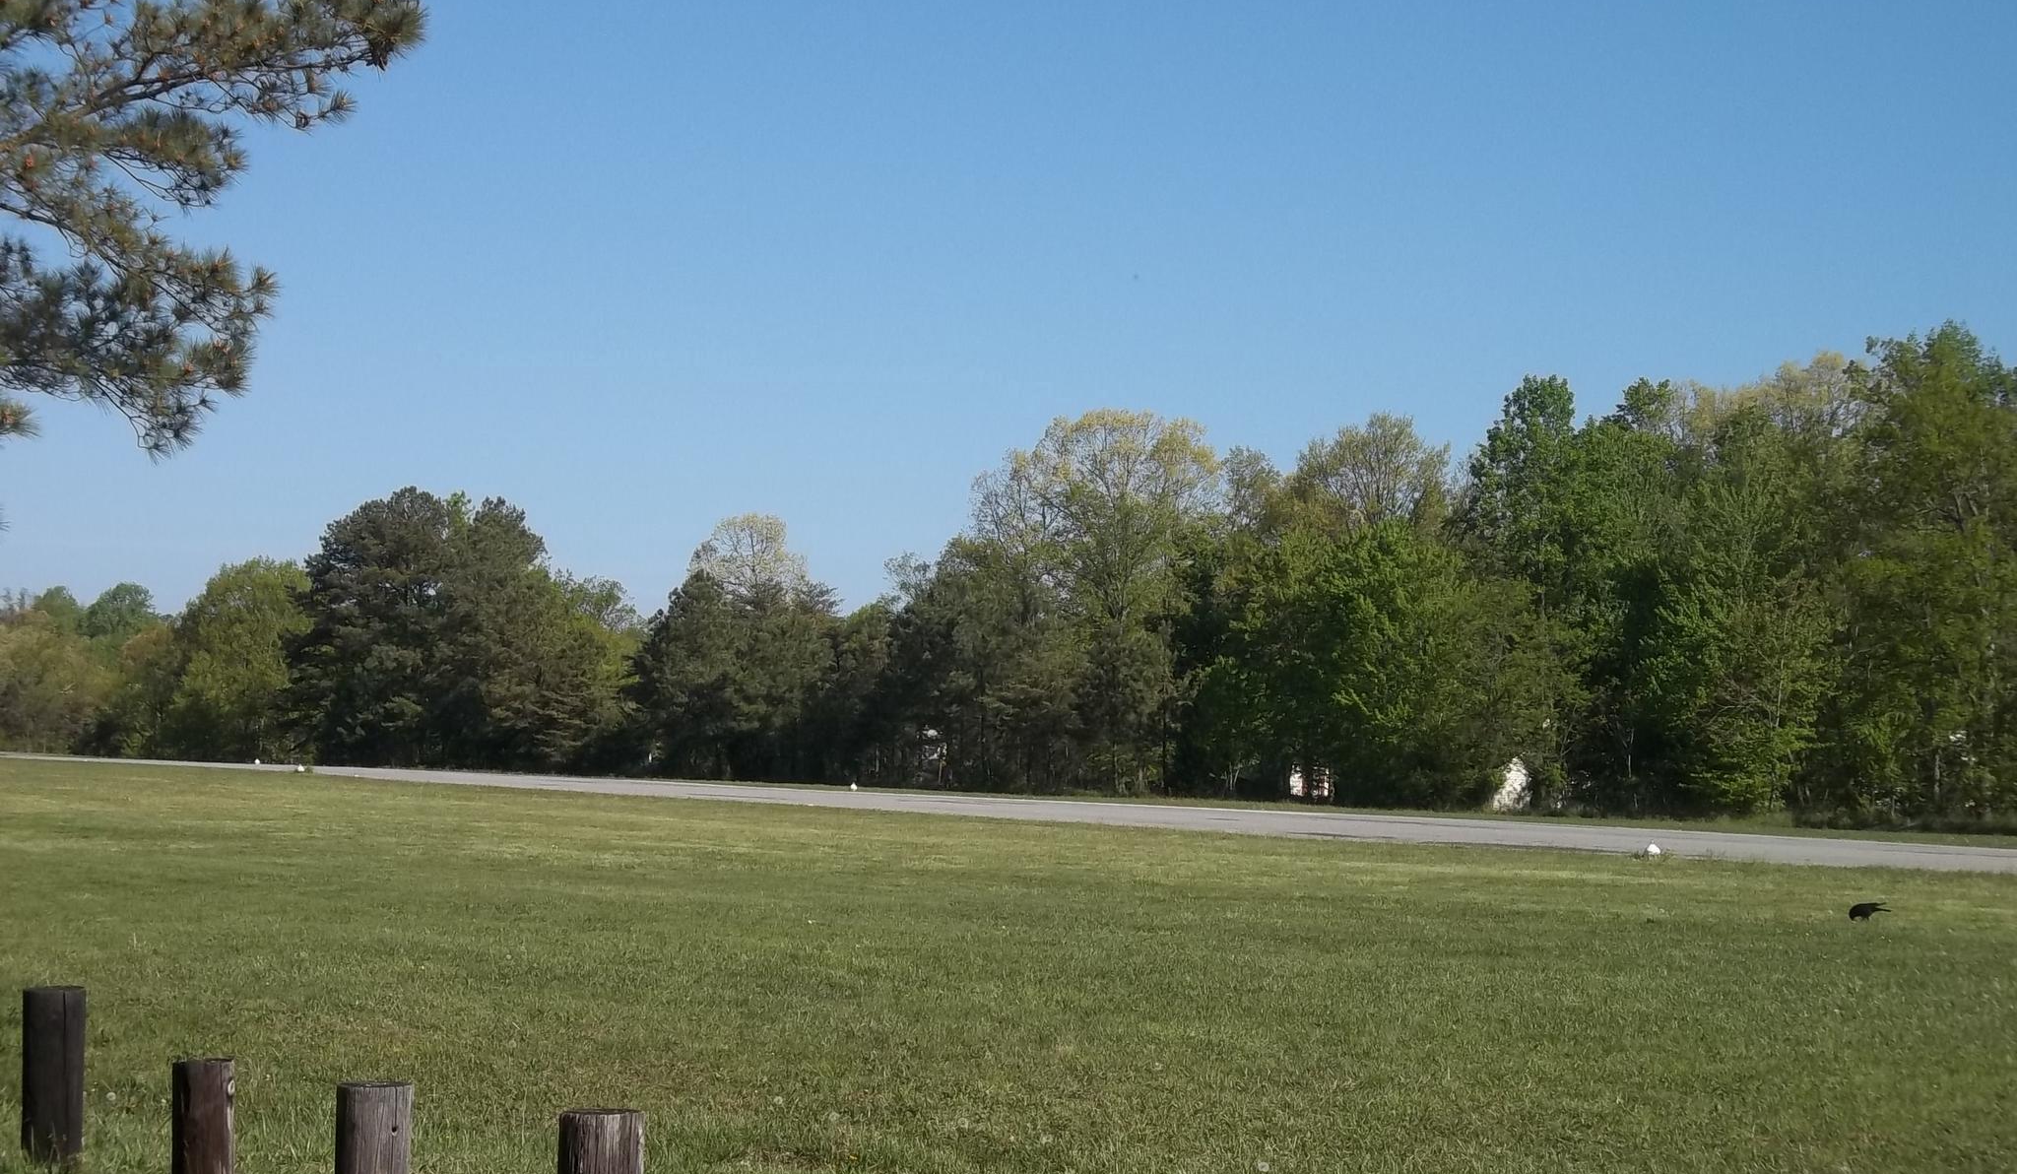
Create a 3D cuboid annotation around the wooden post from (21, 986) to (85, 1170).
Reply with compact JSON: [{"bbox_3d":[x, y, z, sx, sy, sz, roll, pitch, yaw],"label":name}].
[{"bbox_3d":[-3.354,1.724,12.900,0.215,0.621,0.215,2,-3,-14],"label":"wooden post"}]

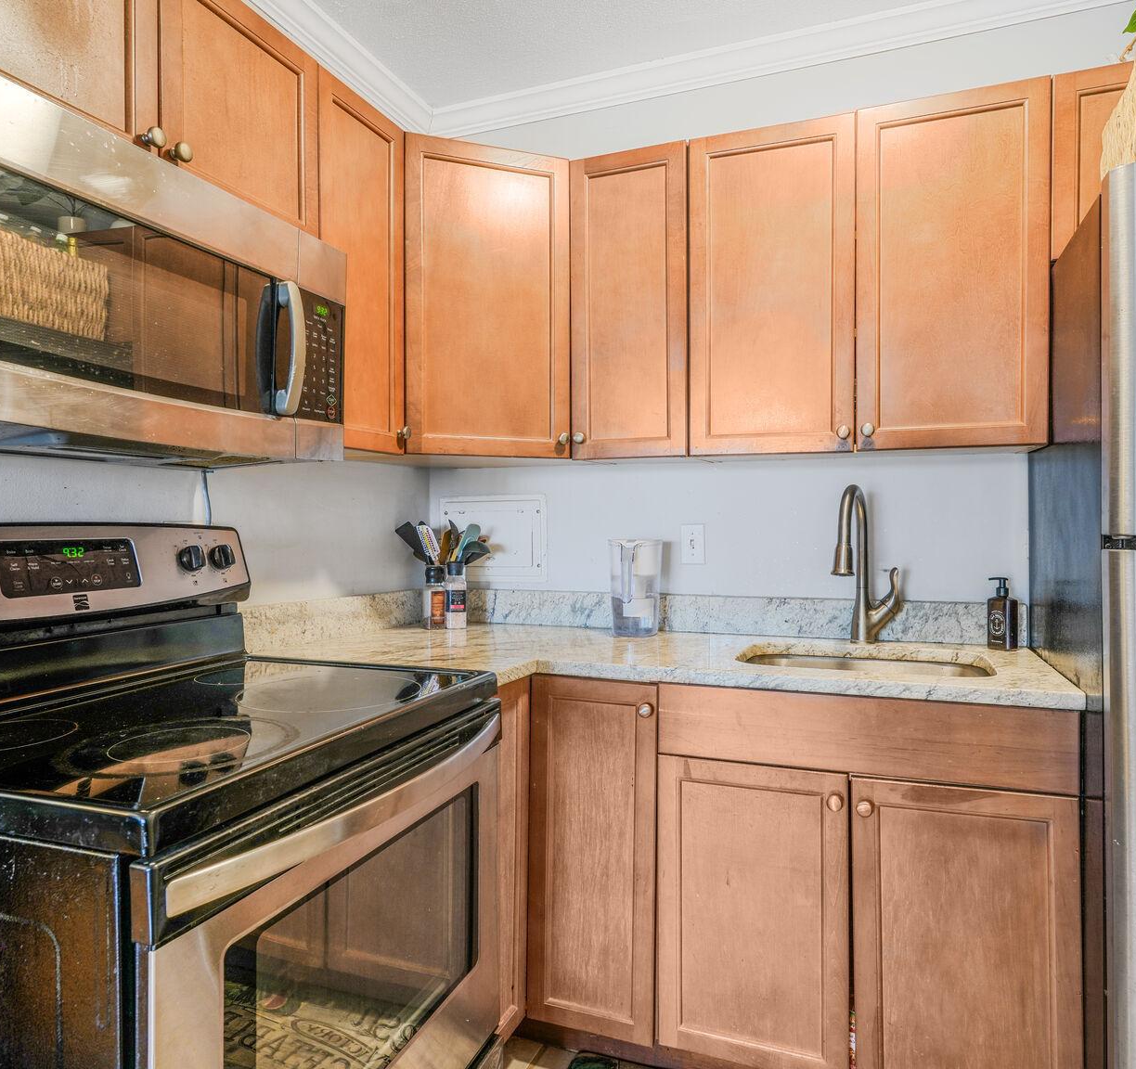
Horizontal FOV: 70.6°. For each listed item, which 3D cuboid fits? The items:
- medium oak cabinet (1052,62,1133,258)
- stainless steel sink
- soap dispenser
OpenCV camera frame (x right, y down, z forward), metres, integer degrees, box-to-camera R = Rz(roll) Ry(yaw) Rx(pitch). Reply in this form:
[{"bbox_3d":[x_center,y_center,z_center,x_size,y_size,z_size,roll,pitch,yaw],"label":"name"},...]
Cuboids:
[{"bbox_3d":[1.249,-0.764,1.735,0.400,0.380,0.300,0,1,21],"label":"medium oak cabinet"},{"bbox_3d":[0.659,0.393,1.811,0.540,0.180,0.370,0,1,21],"label":"stainless steel sink"},{"bbox_3d":[1.046,0.189,1.926,0.056,0.169,0.056,-1,1,-32],"label":"soap dispenser"}]

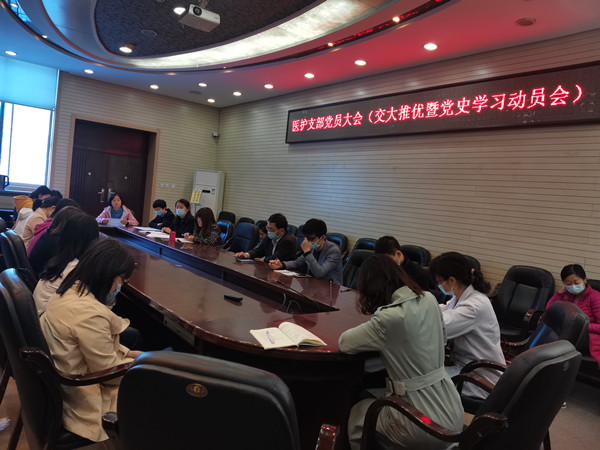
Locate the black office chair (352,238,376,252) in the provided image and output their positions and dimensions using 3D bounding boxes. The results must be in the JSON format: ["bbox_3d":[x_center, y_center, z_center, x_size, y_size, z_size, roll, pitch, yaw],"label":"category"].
[{"bbox_3d":[0.583,0.654,5.349,0.650,1.000,0.600,4,4,-38],"label":"black office chair"}]

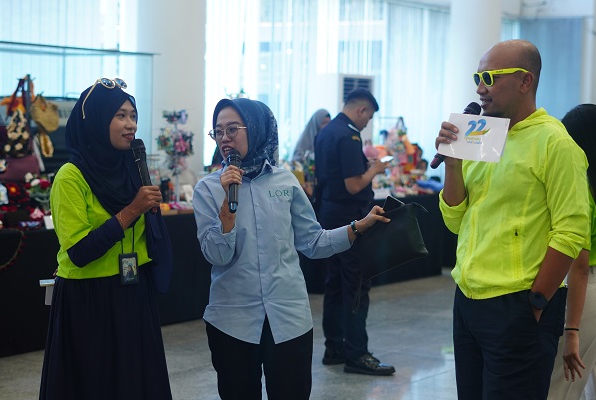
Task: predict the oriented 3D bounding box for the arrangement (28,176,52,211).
[{"bbox_3d":[-1.710,-0.040,8.300,0.190,0.270,0.170,-1,4,-23],"label":"arrangement"}]

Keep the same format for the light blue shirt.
[{"bbox_3d":[-0.099,0.197,4.680,0.580,0.680,0.340,1,4,0],"label":"light blue shirt"}]

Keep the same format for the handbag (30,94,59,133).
[{"bbox_3d":[-1.724,-0.588,8.500,0.190,0.250,0.100,-1,4,-23],"label":"handbag"}]

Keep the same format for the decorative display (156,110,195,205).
[{"bbox_3d":[-0.941,-0.334,9.600,0.290,0.700,0.280,-1,4,-18],"label":"decorative display"}]

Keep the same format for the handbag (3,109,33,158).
[{"bbox_3d":[-1.863,-0.442,8.300,0.210,0.320,0.100,-1,4,-23],"label":"handbag"}]

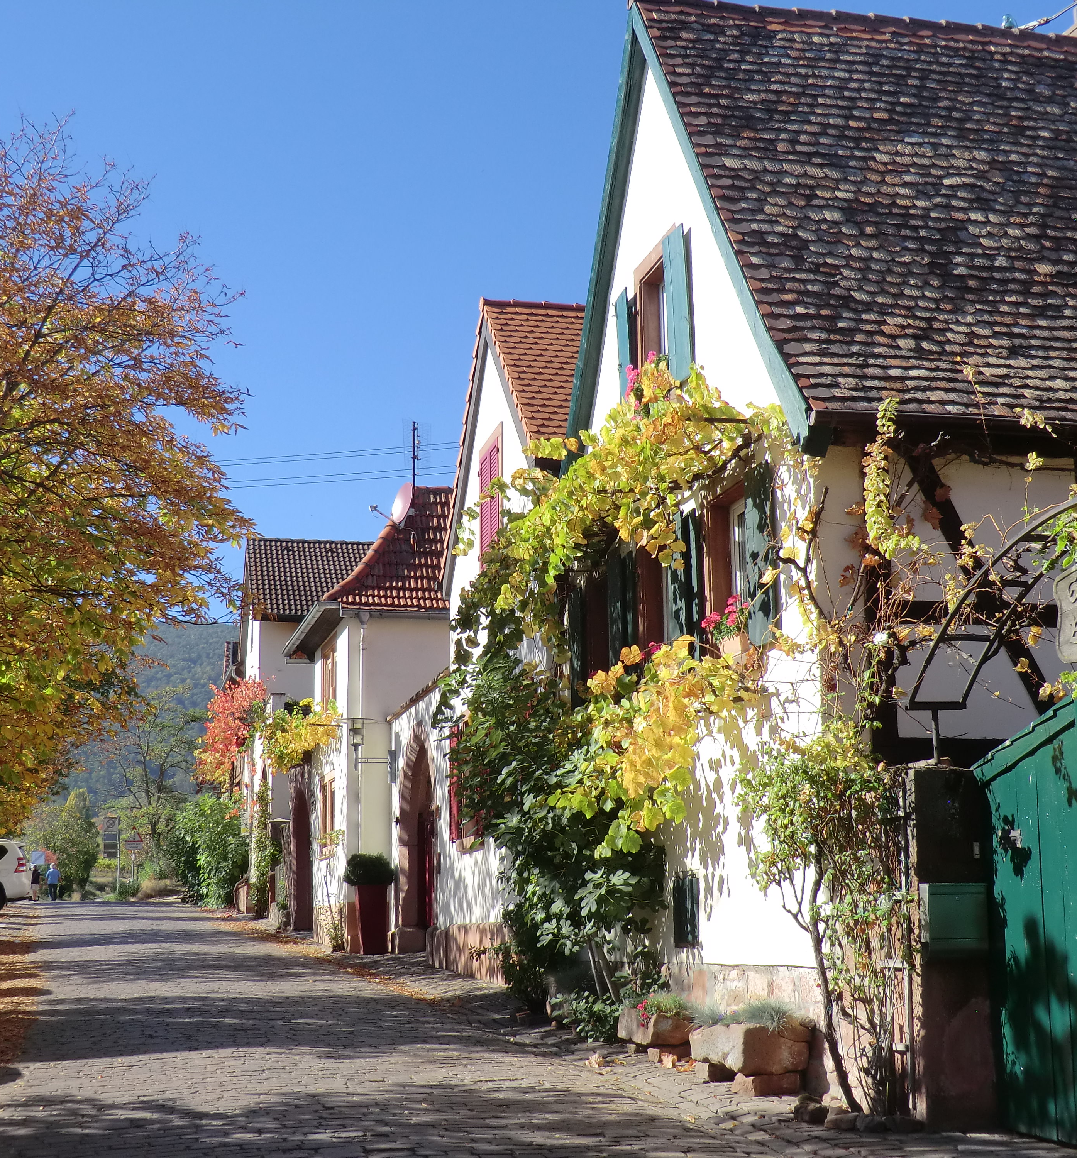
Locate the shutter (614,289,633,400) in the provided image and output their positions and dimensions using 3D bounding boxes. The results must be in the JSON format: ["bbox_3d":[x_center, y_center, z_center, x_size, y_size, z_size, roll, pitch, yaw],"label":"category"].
[{"bbox_3d":[0.774,-1.981,16.545,0.050,1.320,0.480,1,-12,-9],"label":"shutter"}]

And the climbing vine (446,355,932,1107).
[{"bbox_3d":[0.930,1.388,15.074,1.950,5.250,6.500,2,-12,-14],"label":"climbing vine"}]

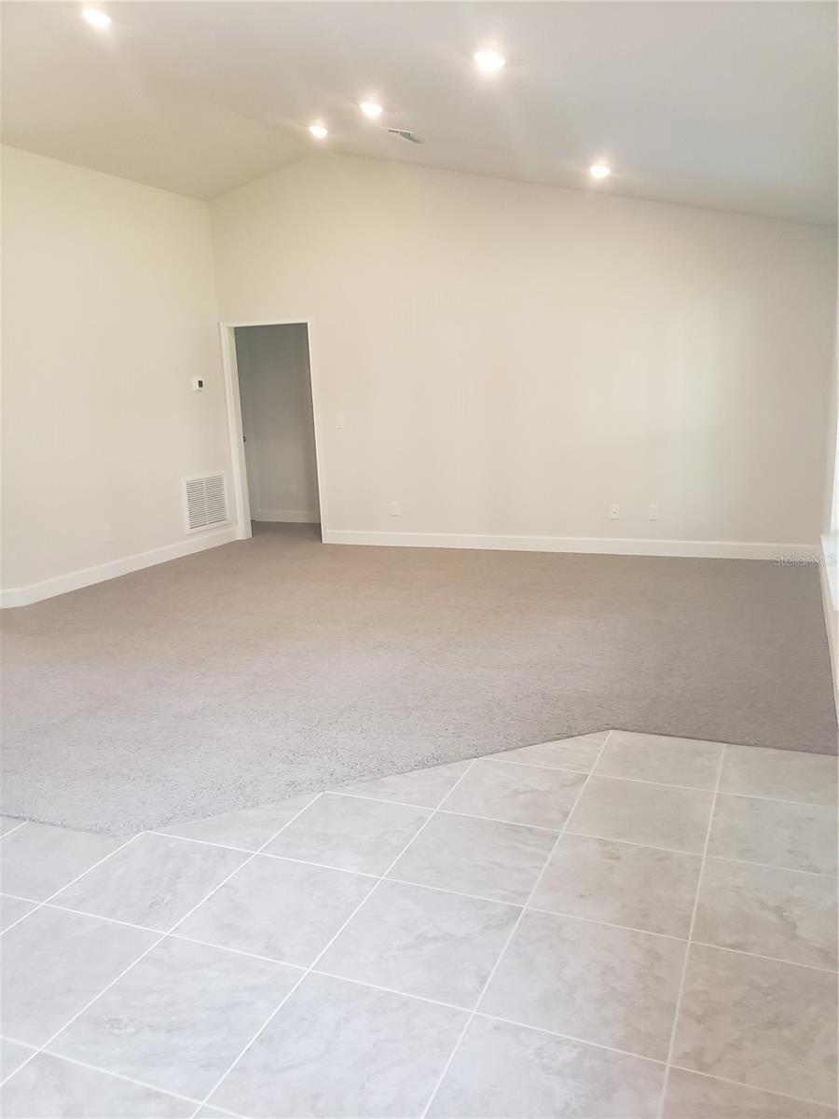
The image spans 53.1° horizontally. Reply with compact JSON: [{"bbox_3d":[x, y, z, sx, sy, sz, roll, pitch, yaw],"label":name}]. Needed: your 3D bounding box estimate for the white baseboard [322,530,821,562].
[{"bbox_3d":[1.072,-0.129,7.273,4.326,0.130,0.018,3,13,24],"label":"white baseboard"}]

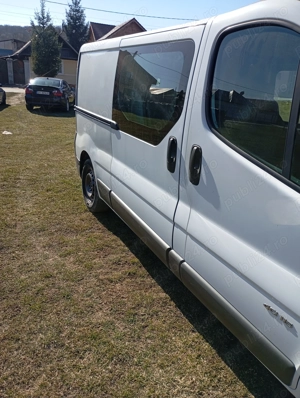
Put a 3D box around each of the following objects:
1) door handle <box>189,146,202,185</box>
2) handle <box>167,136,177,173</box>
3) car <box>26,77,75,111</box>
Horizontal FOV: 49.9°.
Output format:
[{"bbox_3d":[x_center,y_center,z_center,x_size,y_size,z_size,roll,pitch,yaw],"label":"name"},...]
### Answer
[{"bbox_3d":[0.225,-0.163,1.575,0.045,0.194,0.045,-7,23,-25],"label":"door handle"},{"bbox_3d":[0.123,-0.240,1.769,0.045,0.195,0.045,-7,23,-25],"label":"handle"},{"bbox_3d":[-4.791,-5.156,15.766,1.820,1.430,4.530,1,20,-8],"label":"car"}]

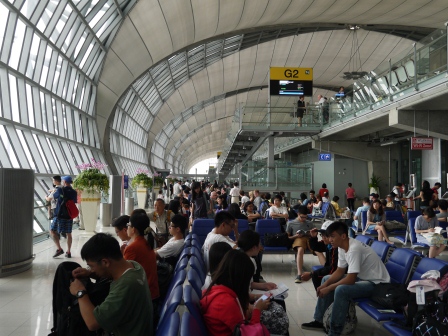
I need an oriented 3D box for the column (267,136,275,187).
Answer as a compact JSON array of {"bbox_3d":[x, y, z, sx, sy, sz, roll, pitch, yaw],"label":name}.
[{"bbox_3d":[2.407,0.349,22.300,0.320,3.840,0.320,0,-2,-2],"label":"column"}]

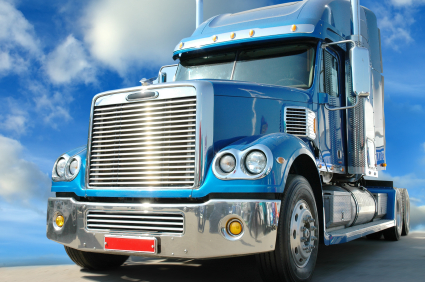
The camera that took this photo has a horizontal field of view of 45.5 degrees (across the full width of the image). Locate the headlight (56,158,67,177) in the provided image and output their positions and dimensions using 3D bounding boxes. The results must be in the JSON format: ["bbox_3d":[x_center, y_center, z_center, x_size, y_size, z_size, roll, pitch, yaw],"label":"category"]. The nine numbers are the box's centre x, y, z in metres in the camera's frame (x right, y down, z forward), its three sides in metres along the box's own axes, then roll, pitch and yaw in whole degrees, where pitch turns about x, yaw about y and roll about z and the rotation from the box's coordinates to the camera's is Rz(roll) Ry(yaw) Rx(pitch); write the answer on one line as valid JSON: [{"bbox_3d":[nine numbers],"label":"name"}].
[{"bbox_3d":[-1.528,0.275,5.154,0.170,0.185,0.080,-4,-8,34],"label":"headlight"}]

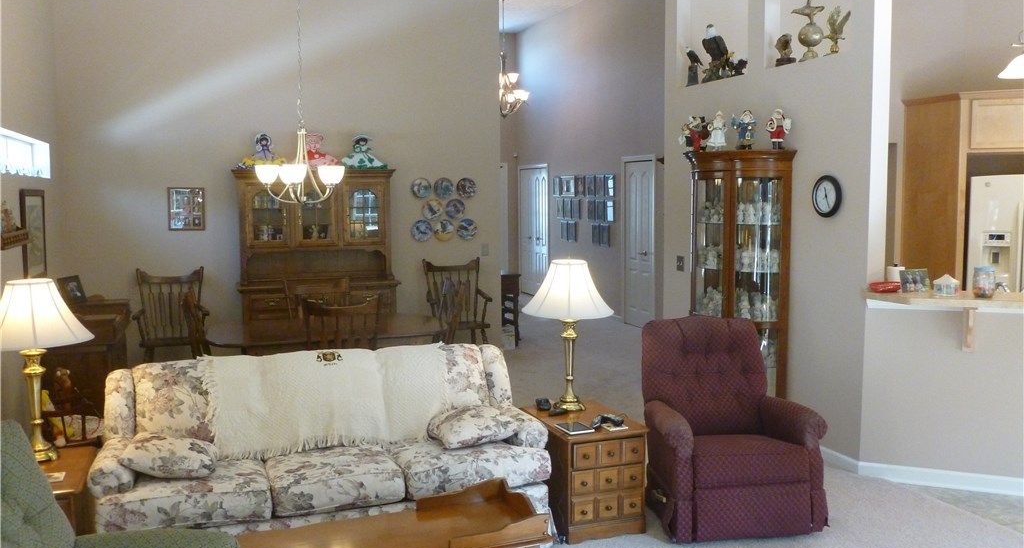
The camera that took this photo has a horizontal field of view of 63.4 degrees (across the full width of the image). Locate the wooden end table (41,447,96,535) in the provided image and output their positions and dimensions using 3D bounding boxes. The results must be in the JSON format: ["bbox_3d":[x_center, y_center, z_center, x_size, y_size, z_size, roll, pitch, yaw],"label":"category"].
[{"bbox_3d":[-1.982,1.083,3.483,0.420,0.497,0.620,-2,6,-19],"label":"wooden end table"}]

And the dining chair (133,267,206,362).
[{"bbox_3d":[-2.886,0.489,7.056,0.610,1.060,0.580,-3,6,-20],"label":"dining chair"}]

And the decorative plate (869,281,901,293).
[{"bbox_3d":[2.173,0.081,4.804,0.215,0.045,0.200,2,6,23],"label":"decorative plate"}]

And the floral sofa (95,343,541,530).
[{"bbox_3d":[-0.894,0.847,3.978,1.950,0.860,0.920,-2,5,-16],"label":"floral sofa"}]

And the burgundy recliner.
[{"bbox_3d":[1.087,0.745,4.367,0.800,0.970,0.880,-1,6,-8],"label":"burgundy recliner"}]

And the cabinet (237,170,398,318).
[{"bbox_3d":[-1.774,0.011,7.566,1.450,1.910,0.480,-3,6,-20],"label":"cabinet"}]

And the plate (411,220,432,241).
[{"bbox_3d":[-0.891,-0.418,8.154,0.210,0.210,0.025,-2,6,-19],"label":"plate"}]

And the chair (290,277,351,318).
[{"bbox_3d":[-1.385,0.566,6.115,0.490,1.050,0.550,-3,6,-20],"label":"chair"}]

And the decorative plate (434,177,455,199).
[{"bbox_3d":[-0.664,-0.848,8.143,0.210,0.210,0.025,-3,6,-20],"label":"decorative plate"}]

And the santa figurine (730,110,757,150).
[{"bbox_3d":[1.561,-0.968,5.586,0.185,0.285,0.120,3,7,27],"label":"santa figurine"}]

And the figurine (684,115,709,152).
[{"bbox_3d":[1.227,-0.936,5.538,0.150,0.245,0.150,4,7,40],"label":"figurine"}]

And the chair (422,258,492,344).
[{"bbox_3d":[-0.509,0.375,7.928,0.620,1.060,0.580,-3,6,-20],"label":"chair"}]

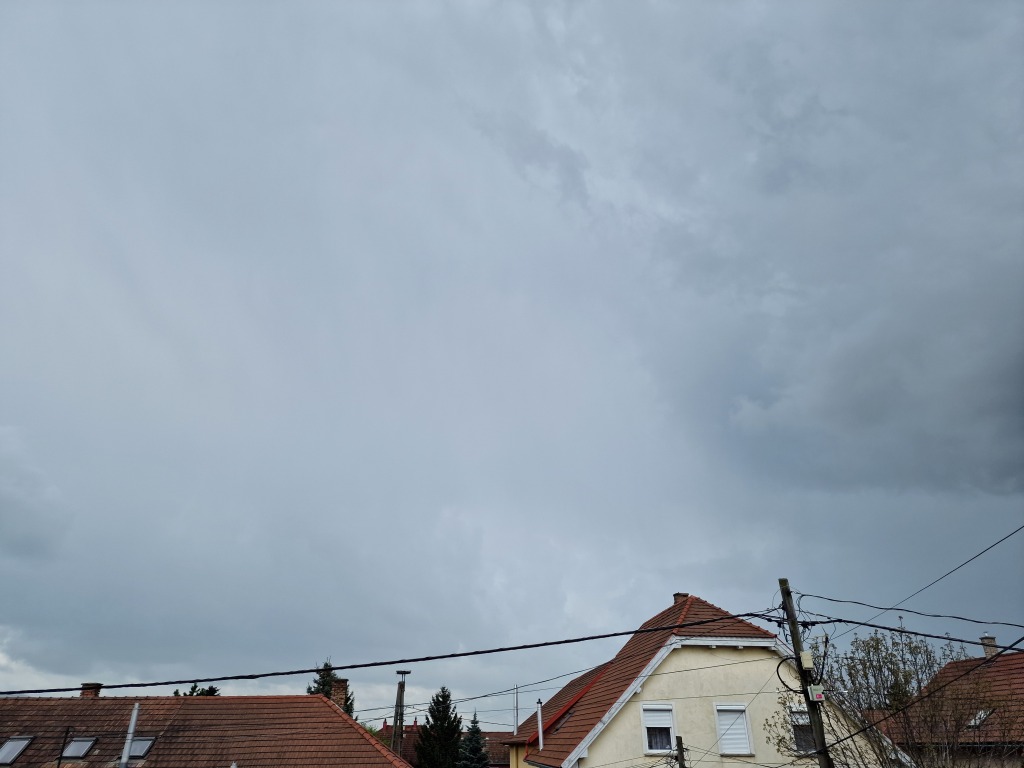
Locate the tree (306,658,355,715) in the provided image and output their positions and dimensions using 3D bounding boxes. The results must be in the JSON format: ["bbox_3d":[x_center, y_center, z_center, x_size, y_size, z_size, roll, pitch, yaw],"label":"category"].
[{"bbox_3d":[-11.211,20.919,39.376,4.800,9.500,4.800,0,-28,0],"label":"tree"}]

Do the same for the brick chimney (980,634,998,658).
[{"bbox_3d":[20.830,11.527,29.619,0.470,1.050,0.470,6,-29,-12],"label":"brick chimney"}]

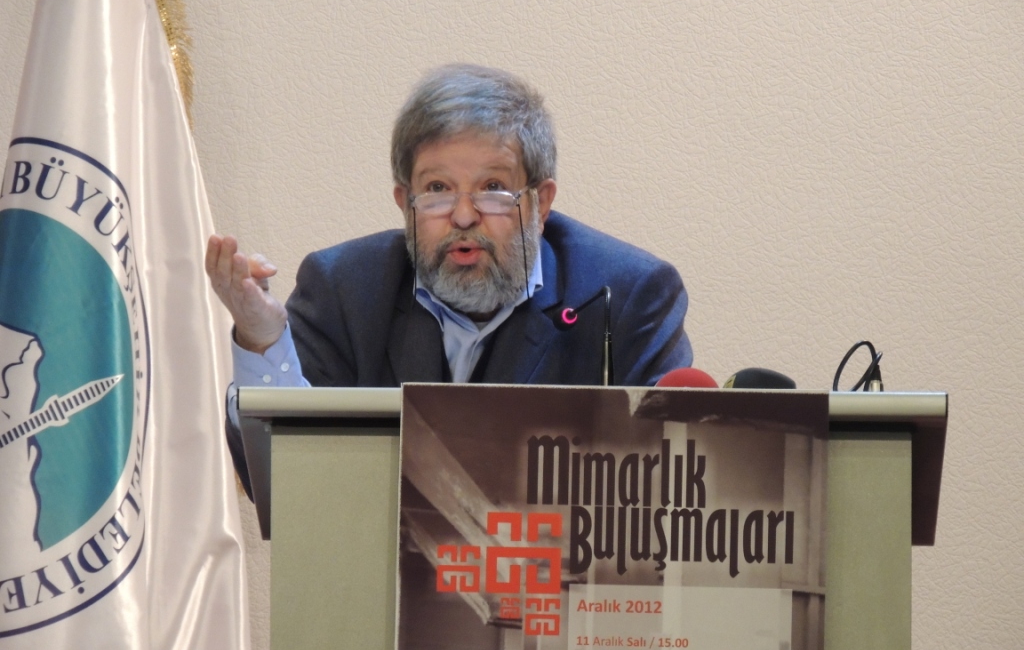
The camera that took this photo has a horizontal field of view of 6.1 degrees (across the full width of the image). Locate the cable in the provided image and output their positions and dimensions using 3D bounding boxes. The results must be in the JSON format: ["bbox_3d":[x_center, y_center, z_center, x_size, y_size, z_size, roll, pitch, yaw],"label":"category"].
[{"bbox_3d":[0.365,0.049,10.120,0.056,0.075,0.050,0,-3,0],"label":"cable"}]

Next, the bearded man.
[{"bbox_3d":[-0.065,0.484,10.441,0.560,1.540,0.680,0,-3,7],"label":"bearded man"}]

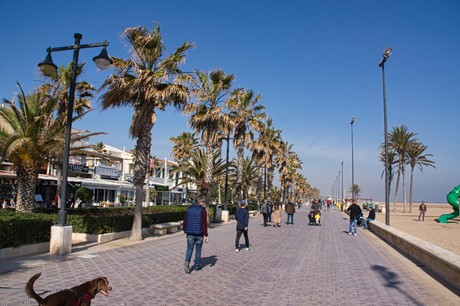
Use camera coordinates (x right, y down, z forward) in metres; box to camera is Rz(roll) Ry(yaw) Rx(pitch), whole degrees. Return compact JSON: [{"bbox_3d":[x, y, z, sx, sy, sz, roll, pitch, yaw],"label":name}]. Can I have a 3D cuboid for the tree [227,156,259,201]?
[{"bbox_3d":[1.754,3.681,39.731,4.000,6.500,4.000,-1,-8,16],"label":"tree"}]

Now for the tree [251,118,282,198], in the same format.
[{"bbox_3d":[4.621,1.648,44.271,3.700,11.893,3.700,-1,-8,15],"label":"tree"}]

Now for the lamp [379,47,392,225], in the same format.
[{"bbox_3d":[8.471,-0.647,18.774,0.420,9.900,1.200,-1,-8,16],"label":"lamp"}]

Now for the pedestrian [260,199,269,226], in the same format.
[{"bbox_3d":[2.192,3.724,21.528,0.580,1.700,0.500,-1,-8,16],"label":"pedestrian"}]

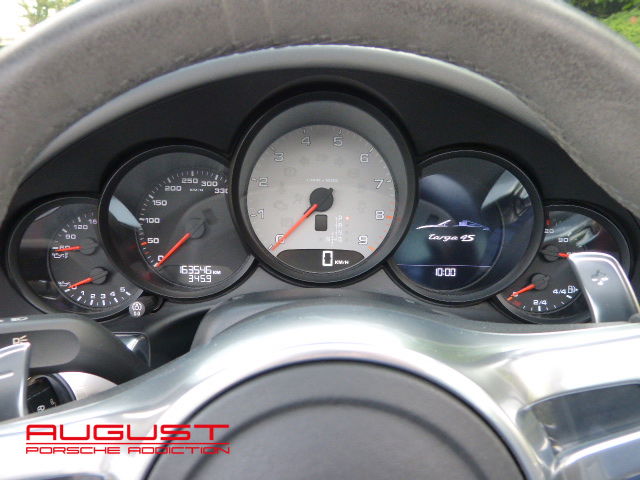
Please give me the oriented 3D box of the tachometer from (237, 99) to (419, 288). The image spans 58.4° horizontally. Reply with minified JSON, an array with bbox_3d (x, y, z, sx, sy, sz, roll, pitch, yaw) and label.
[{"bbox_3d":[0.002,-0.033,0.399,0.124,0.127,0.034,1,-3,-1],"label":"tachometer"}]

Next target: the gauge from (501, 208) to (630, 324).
[{"bbox_3d":[0.177,0.018,0.425,0.091,0.091,0.034,1,-3,-1],"label":"gauge"}]

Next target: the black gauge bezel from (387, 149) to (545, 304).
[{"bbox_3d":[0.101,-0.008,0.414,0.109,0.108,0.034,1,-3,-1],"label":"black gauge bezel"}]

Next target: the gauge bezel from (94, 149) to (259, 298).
[{"bbox_3d":[-0.100,-0.012,0.414,0.107,0.107,0.034,1,-3,-1],"label":"gauge bezel"}]

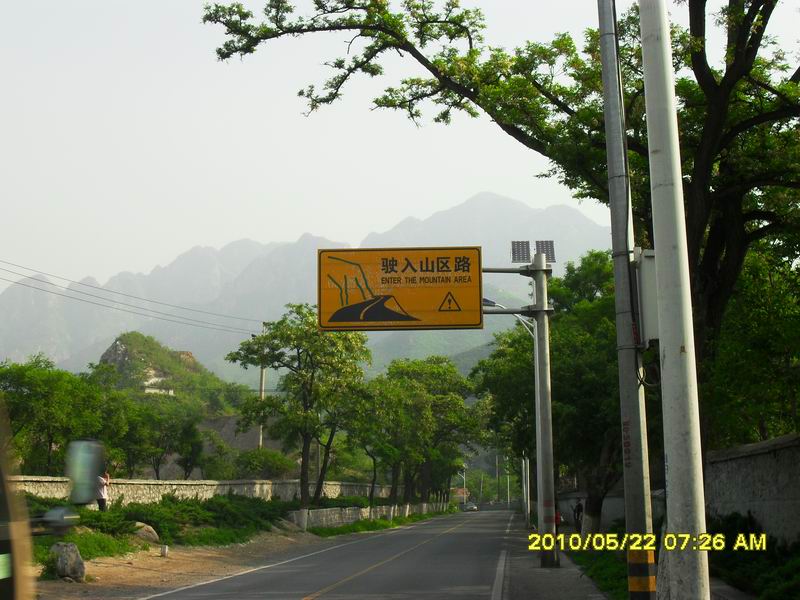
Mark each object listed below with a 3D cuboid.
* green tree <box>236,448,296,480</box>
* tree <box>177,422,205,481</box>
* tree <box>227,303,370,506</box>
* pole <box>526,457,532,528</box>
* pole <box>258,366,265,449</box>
[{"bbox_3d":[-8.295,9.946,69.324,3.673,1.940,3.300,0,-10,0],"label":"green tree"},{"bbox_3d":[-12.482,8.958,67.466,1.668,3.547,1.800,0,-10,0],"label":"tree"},{"bbox_3d":[-5.015,5.133,55.954,7.114,10.168,6.000,0,-10,0],"label":"tree"},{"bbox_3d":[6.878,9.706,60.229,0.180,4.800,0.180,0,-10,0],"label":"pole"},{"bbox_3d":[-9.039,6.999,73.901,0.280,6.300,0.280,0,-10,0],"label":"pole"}]

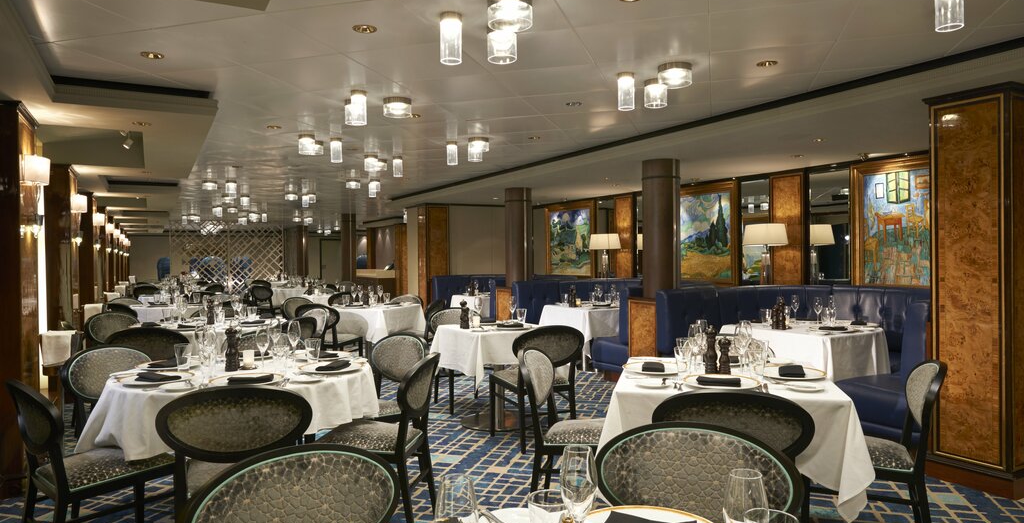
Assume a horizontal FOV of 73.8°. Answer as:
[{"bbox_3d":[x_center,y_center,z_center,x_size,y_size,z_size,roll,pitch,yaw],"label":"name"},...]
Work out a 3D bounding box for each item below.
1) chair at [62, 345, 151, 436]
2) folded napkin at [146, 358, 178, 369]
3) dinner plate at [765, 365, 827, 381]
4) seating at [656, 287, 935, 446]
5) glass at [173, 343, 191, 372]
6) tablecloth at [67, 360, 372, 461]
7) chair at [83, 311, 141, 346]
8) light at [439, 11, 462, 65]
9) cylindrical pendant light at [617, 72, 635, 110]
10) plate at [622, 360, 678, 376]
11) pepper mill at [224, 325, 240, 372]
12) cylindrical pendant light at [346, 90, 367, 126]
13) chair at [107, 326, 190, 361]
[{"bbox_3d":[-1.963,0.860,3.611,0.570,0.840,0.560,0,0,21],"label":"chair"},{"bbox_3d":[-1.679,0.492,3.310,0.110,0.030,0.180,0,0,8],"label":"folded napkin"},{"bbox_3d":[1.202,0.486,2.940,0.305,0.025,0.305,0,0,0],"label":"dinner plate"},{"bbox_3d":[2.696,0.743,5.637,1.950,1.040,2.600,0,0,-29],"label":"seating"},{"bbox_3d":[-1.597,0.466,3.300,0.078,0.120,0.078,0,0,0],"label":"glass"},{"bbox_3d":[-1.320,0.705,3.400,1.370,0.340,1.370,0,0,-16],"label":"tablecloth"},{"bbox_3d":[-3.373,0.860,6.047,0.570,0.840,0.560,0,0,22],"label":"chair"},{"bbox_3d":[-0.266,-0.981,3.000,0.096,0.203,0.096,0,0,0],"label":"light"},{"bbox_3d":[0.670,-0.993,4.000,0.097,0.205,0.097,0,0,0],"label":"cylindrical pendant light"},{"bbox_3d":[0.655,0.490,3.120,0.305,0.025,0.305,0,0,0],"label":"plate"},{"bbox_3d":[-1.392,0.434,3.390,0.062,0.216,0.062,0,0,0],"label":"pepper mill"},{"bbox_3d":[-0.989,-0.993,4.410,0.100,0.205,0.100,0,0,0],"label":"cylindrical pendant light"},{"bbox_3d":[-2.490,0.861,4.740,0.530,0.835,0.570,0,0,-17],"label":"chair"}]

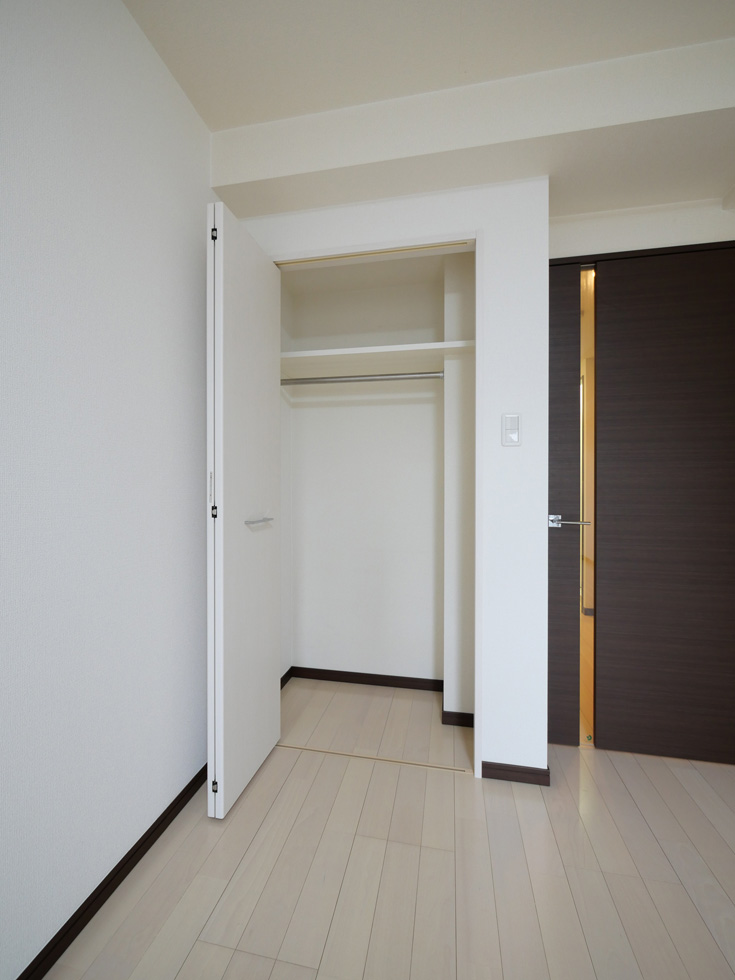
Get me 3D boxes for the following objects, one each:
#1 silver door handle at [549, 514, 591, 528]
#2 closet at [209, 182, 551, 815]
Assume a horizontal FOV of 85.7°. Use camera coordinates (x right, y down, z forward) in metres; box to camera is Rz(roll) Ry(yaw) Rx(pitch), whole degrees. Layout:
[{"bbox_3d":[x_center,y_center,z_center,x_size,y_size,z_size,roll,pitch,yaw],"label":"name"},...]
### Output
[{"bbox_3d":[0.824,0.132,1.617,0.144,0.051,0.058,0,0,11],"label":"silver door handle"},{"bbox_3d":[0.097,-0.027,1.665,1.182,2.193,0.955,0,0,11],"label":"closet"}]

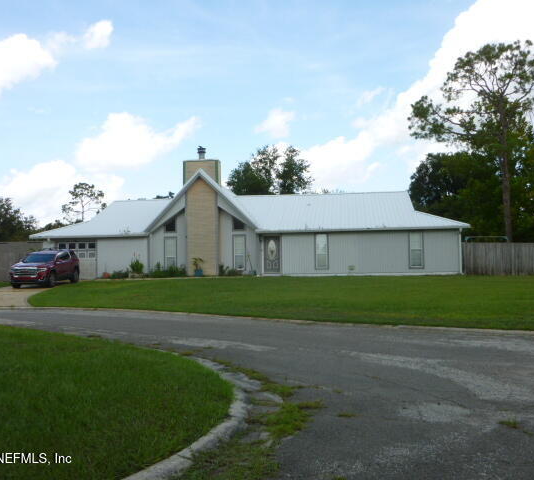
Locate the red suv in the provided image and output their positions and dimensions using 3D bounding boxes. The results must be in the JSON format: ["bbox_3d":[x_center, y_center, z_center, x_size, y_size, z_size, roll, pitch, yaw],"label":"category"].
[{"bbox_3d":[-10.850,1.400,29.100,1.950,1.720,4.920,-1,-1,2],"label":"red suv"}]

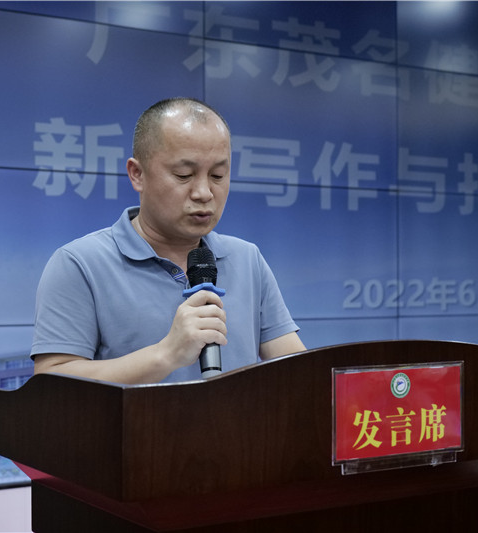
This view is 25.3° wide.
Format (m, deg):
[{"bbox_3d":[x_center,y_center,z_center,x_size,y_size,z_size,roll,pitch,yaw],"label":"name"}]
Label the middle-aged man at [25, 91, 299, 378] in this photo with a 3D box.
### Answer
[{"bbox_3d":[-0.115,0.530,1.940,0.540,1.670,0.420,0,-1,-30],"label":"middle-aged man"}]

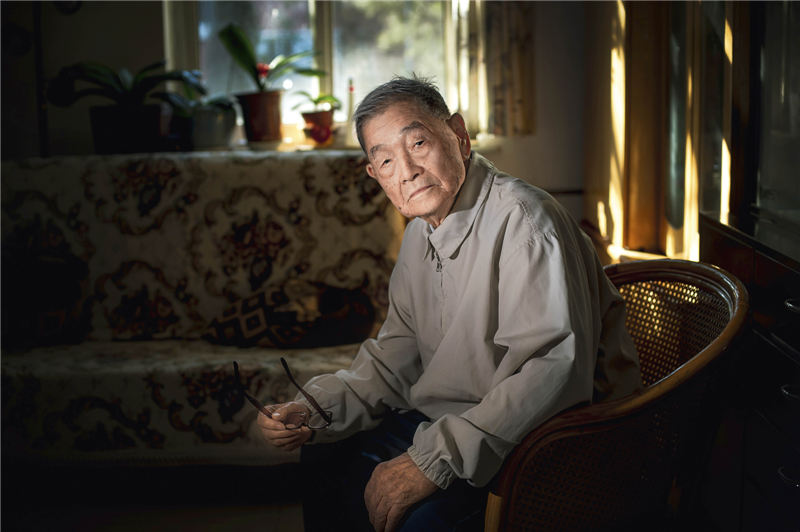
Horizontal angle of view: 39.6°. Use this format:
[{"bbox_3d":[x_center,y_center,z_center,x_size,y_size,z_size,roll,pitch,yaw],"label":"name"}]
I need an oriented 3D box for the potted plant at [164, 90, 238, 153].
[{"bbox_3d":[-0.653,-0.477,3.650,0.235,0.200,0.200,-1,7,4],"label":"potted plant"}]

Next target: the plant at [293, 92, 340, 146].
[{"bbox_3d":[-0.278,-0.492,3.700,0.155,0.185,0.145,-1,7,4],"label":"plant"}]

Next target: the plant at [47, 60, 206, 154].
[{"bbox_3d":[-0.887,-0.509,3.600,0.510,0.320,0.340,-1,7,4],"label":"plant"}]

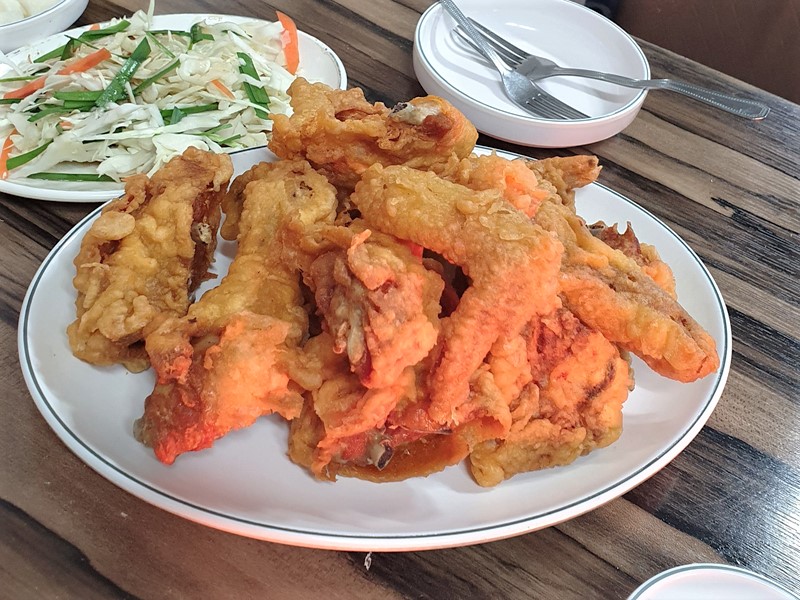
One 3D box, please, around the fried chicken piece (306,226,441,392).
[{"bbox_3d":[-0.009,0.002,0.223,0.053,0.043,0.054,7,54,0],"label":"fried chicken piece"}]

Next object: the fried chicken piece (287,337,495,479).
[{"bbox_3d":[-0.003,0.037,0.224,0.080,0.038,0.054,0,54,-5],"label":"fried chicken piece"}]

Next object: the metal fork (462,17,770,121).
[{"bbox_3d":[0.127,-0.146,0.379,0.203,0.018,0.026,23,55,17],"label":"metal fork"}]

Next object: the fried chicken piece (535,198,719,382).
[{"bbox_3d":[0.094,-0.004,0.252,0.094,0.034,0.038,36,57,0],"label":"fried chicken piece"}]

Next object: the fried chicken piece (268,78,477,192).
[{"bbox_3d":[-0.012,-0.073,0.272,0.092,0.044,0.047,7,54,0],"label":"fried chicken piece"}]

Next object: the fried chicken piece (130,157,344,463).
[{"bbox_3d":[-0.058,0.002,0.236,0.053,0.044,0.120,19,70,9],"label":"fried chicken piece"}]

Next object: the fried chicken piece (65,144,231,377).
[{"bbox_3d":[-0.101,-0.020,0.252,0.048,0.044,0.100,13,54,5],"label":"fried chicken piece"}]

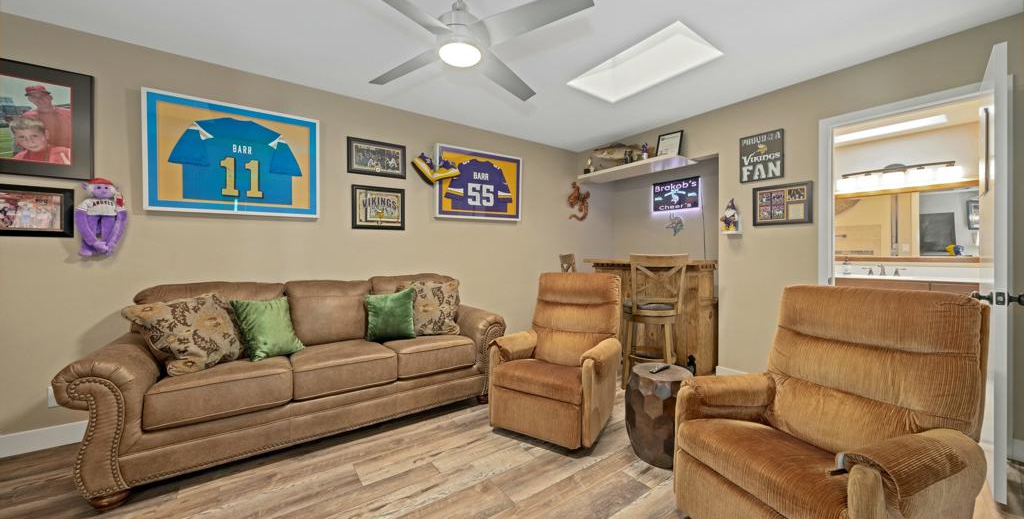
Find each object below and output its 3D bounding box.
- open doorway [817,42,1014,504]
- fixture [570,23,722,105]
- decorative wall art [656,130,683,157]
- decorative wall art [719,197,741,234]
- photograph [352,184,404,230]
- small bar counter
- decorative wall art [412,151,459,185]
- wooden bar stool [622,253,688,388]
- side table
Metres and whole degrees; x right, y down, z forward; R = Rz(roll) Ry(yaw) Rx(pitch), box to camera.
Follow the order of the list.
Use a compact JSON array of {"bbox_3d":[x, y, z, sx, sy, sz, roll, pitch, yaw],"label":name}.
[{"bbox_3d":[2.244,0.017,2.193,0.850,2.100,0.875,-1,0,-37],"label":"open doorway"},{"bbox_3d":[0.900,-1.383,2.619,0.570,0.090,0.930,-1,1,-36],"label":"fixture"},{"bbox_3d":[1.587,-1.138,3.716,0.020,0.300,0.250,19,-11,-36],"label":"decorative wall art"},{"bbox_3d":[1.925,-0.383,3.263,0.130,0.310,0.155,-1,0,-37],"label":"decorative wall art"},{"bbox_3d":[-1.157,-0.444,3.231,0.452,0.374,0.025,-1,0,-37],"label":"photograph"},{"bbox_3d":[1.410,0.527,3.908,0.460,1.040,1.280,-1,0,-37],"label":"small bar counter"},{"bbox_3d":[-0.720,-0.851,3.473,0.410,0.280,0.170,-1,0,-37],"label":"decorative wall art"},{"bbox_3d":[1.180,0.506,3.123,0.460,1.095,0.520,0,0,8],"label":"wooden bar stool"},{"bbox_3d":[0.855,0.857,2.075,0.420,0.460,0.420,-1,0,-37],"label":"side table"}]

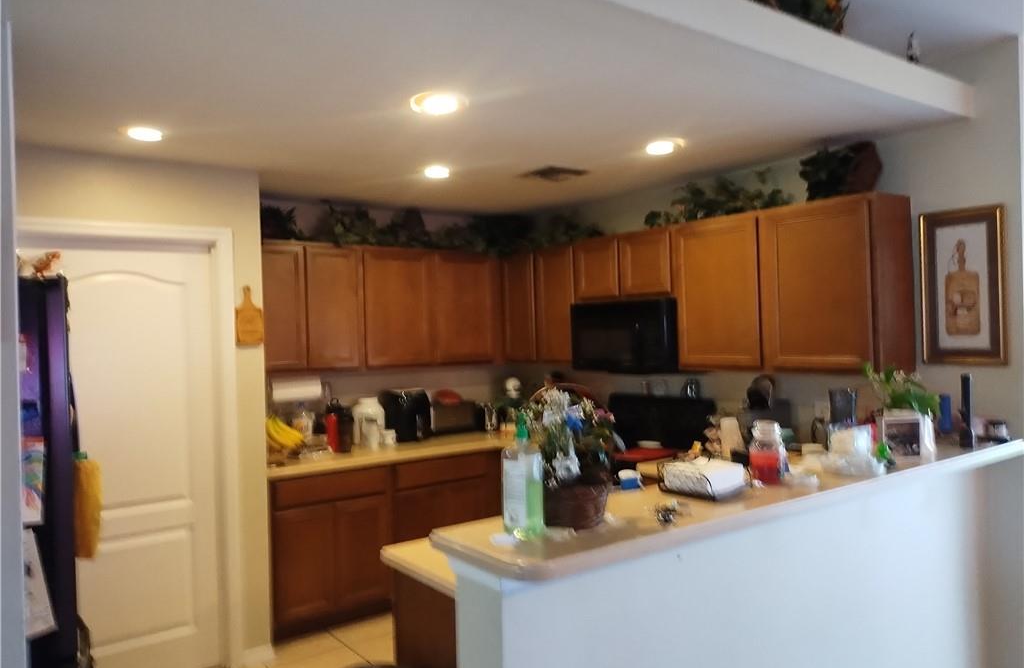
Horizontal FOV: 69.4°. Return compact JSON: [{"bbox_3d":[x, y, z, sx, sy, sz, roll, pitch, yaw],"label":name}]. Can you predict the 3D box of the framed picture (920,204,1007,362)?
[{"bbox_3d":[1.836,-0.192,3.012,0.025,0.630,0.320,-1,0,-37],"label":"framed picture"}]

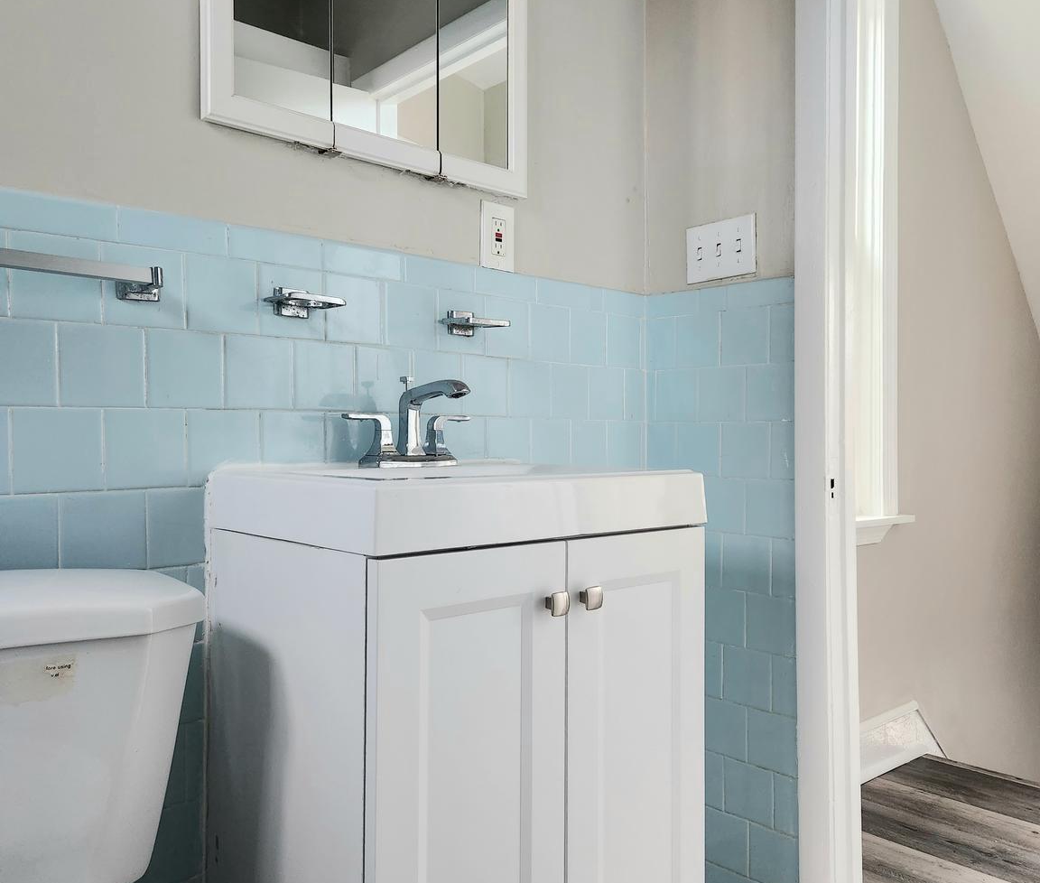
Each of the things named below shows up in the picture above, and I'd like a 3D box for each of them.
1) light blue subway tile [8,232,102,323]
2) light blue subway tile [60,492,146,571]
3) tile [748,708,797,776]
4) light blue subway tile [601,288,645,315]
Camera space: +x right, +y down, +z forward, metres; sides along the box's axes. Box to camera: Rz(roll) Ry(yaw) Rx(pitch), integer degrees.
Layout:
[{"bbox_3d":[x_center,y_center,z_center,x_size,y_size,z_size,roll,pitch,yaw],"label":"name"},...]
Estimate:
[{"bbox_3d":[-0.586,-0.204,1.162,0.108,0.108,0.010,0,-1,-43],"label":"light blue subway tile"},{"bbox_3d":[-0.548,0.120,1.212,0.108,0.108,0.010,0,0,-43],"label":"light blue subway tile"},{"bbox_3d":[0.477,0.564,1.740,0.010,0.108,0.102,0,-1,-43],"label":"tile"},{"bbox_3d":[0.214,-0.286,1.912,0.131,0.048,0.010,0,-1,-43],"label":"light blue subway tile"}]

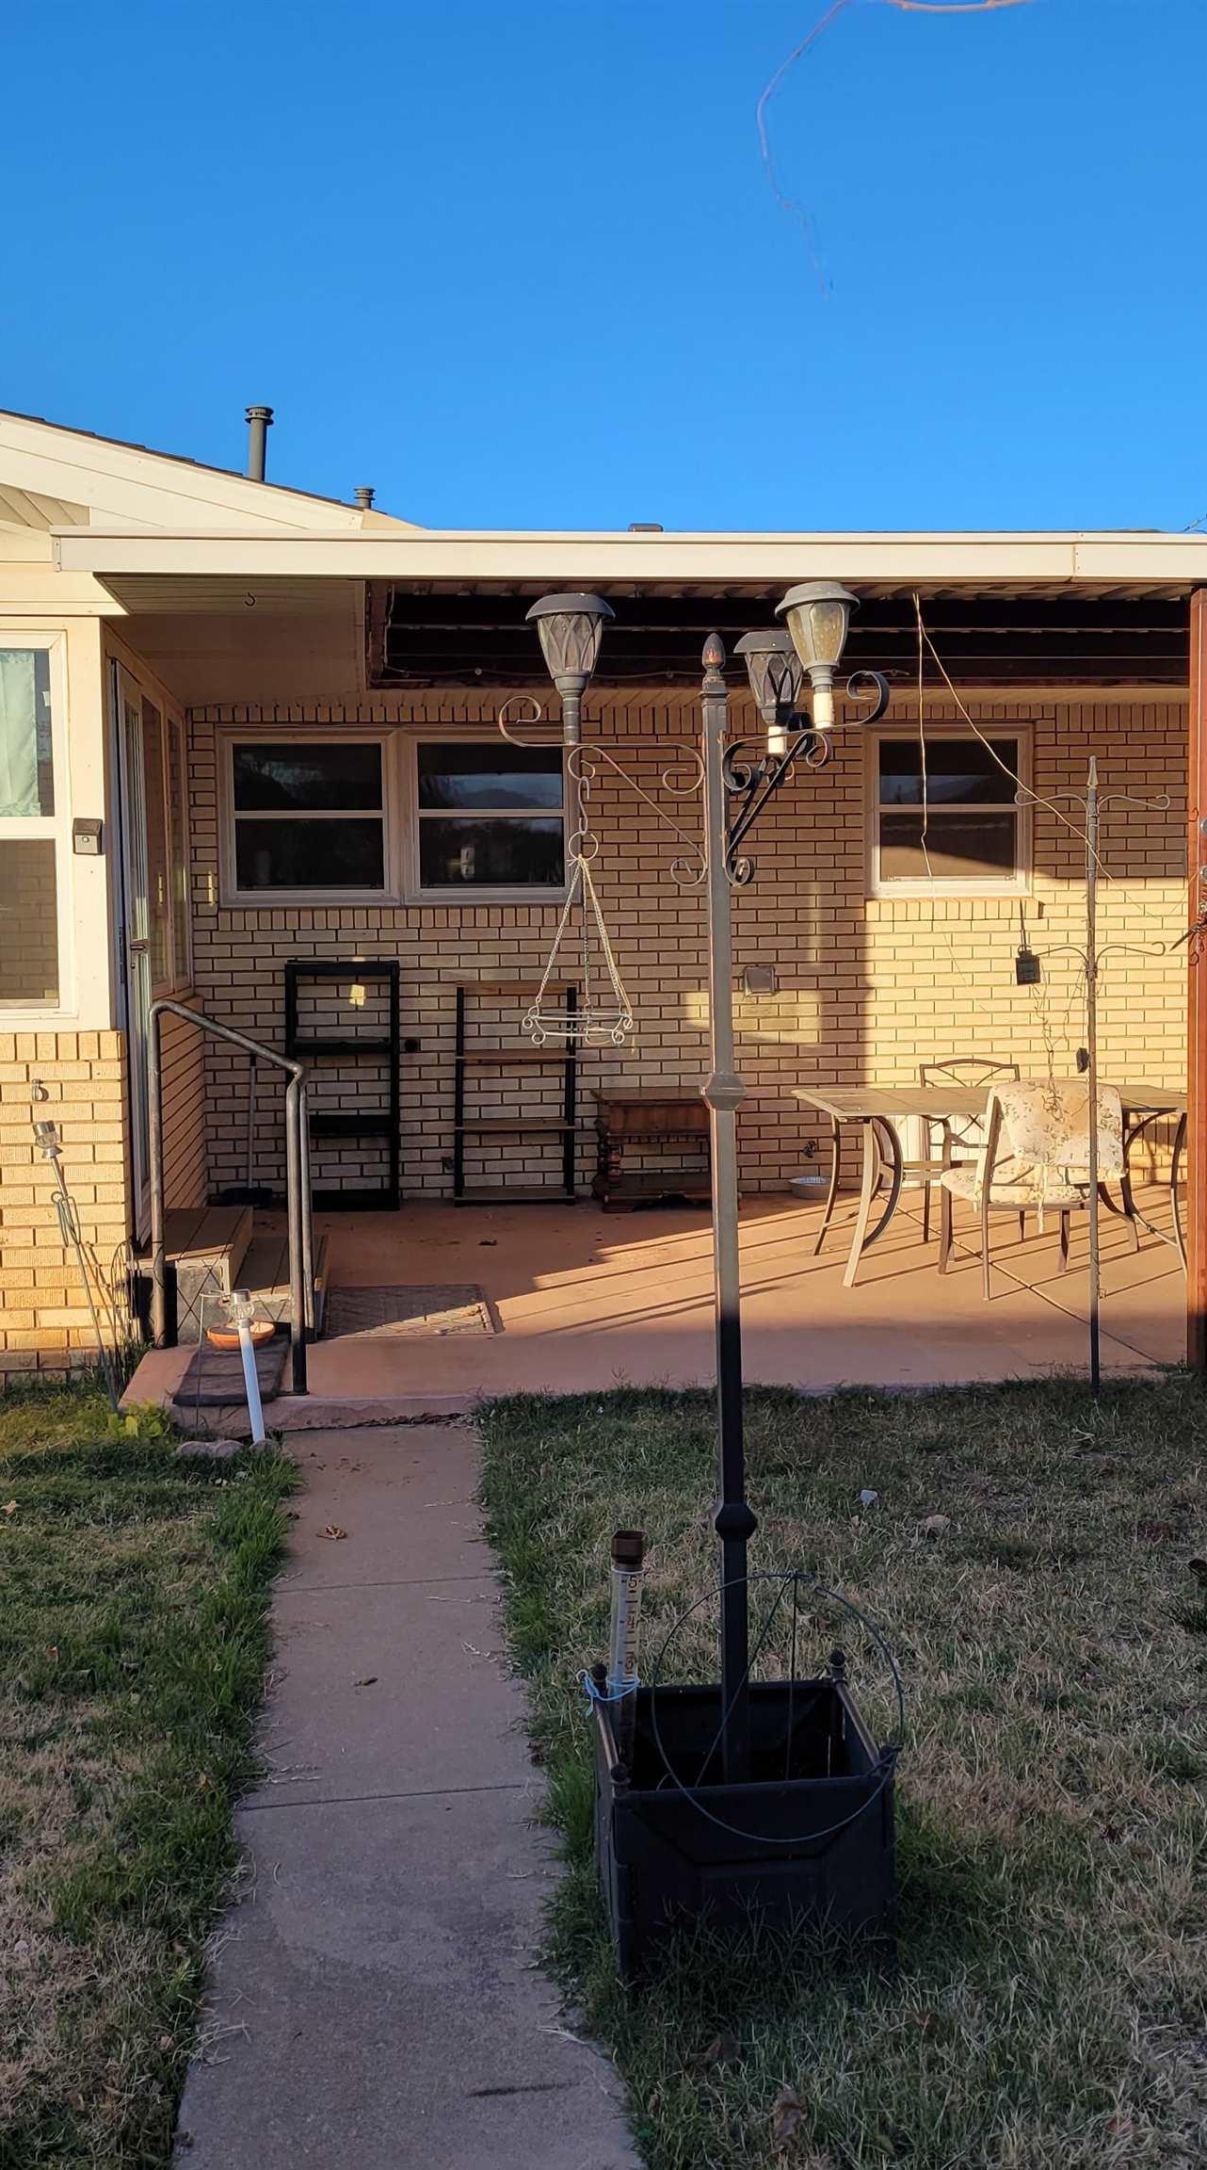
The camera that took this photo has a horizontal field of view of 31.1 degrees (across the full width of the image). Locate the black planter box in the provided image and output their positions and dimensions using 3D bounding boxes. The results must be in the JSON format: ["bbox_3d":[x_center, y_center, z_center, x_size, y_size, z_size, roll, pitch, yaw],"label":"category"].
[{"bbox_3d":[0.211,1.170,3.454,0.410,0.300,0.420,-1,4,-4],"label":"black planter box"}]

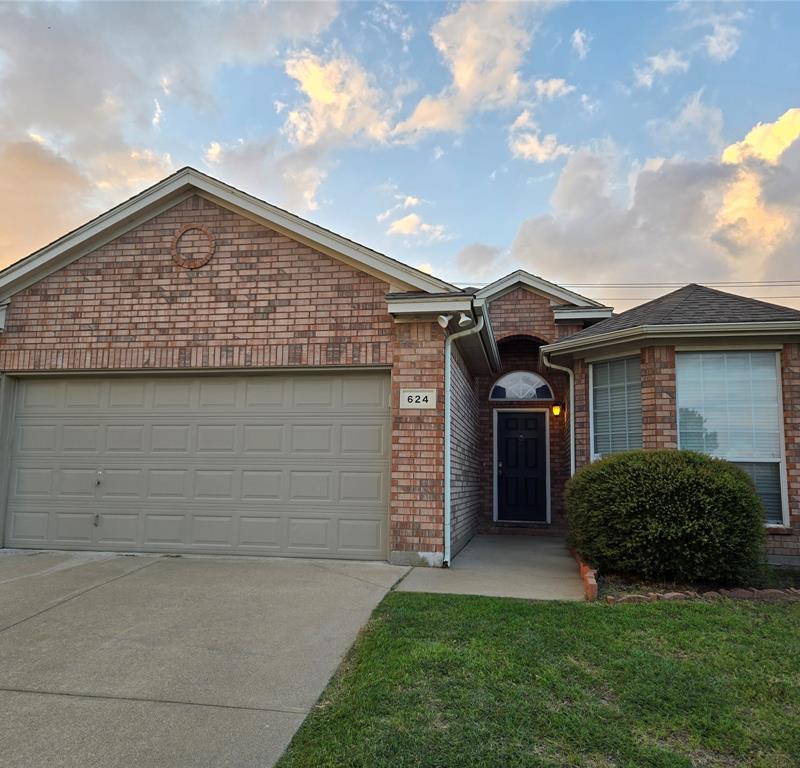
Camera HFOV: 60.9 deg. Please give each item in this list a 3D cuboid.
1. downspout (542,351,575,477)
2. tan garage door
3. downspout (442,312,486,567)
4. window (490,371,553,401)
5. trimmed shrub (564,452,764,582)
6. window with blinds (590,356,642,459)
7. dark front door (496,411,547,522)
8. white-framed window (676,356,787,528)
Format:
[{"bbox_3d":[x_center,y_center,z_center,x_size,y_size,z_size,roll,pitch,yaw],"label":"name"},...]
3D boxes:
[{"bbox_3d":[2.236,0.937,9.464,0.399,2.702,0.200,-1,-8,11],"label":"downspout"},{"bbox_3d":[-2.489,0.931,8.100,4.880,2.130,0.100,-1,-8,11],"label":"tan garage door"},{"bbox_3d":[0.688,0.599,7.294,0.436,2.671,0.260,-1,-8,11],"label":"downspout"},{"bbox_3d":[2.305,0.029,12.849,1.220,0.580,0.100,-1,-8,11],"label":"window"},{"bbox_3d":[2.764,1.355,7.237,1.920,1.280,1.700,-1,-8,11],"label":"trimmed shrub"},{"bbox_3d":[2.892,0.724,8.976,0.120,2.120,0.900,6,-10,-34],"label":"window with blinds"},{"bbox_3d":[2.281,1.524,12.676,0.970,2.070,0.100,-1,-8,11],"label":"dark front door"},{"bbox_3d":[4.060,0.652,8.327,1.220,2.130,0.120,-1,-8,11],"label":"white-framed window"}]

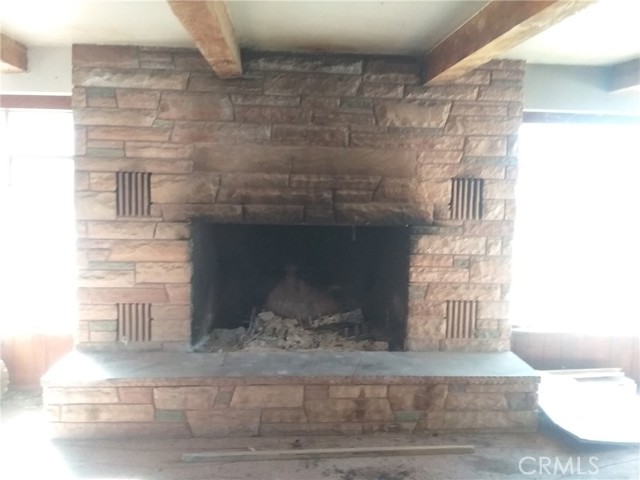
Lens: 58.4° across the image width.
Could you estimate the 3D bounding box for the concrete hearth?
[{"bbox_3d":[-0.140,0.968,3.657,2.953,0.366,0.527,1,5,-4],"label":"concrete hearth"}]

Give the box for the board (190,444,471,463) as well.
[{"bbox_3d":[0.066,1.186,3.188,1.625,0.036,0.042,0,5,-6],"label":"board"}]

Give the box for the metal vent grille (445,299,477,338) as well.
[{"bbox_3d":[0.979,0.550,3.964,0.228,0.261,0.030,1,5,-4],"label":"metal vent grille"}]

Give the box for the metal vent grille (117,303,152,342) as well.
[{"bbox_3d":[-1.234,0.551,3.826,0.223,0.255,0.030,1,5,-4],"label":"metal vent grille"}]

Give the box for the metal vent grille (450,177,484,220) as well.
[{"bbox_3d":[0.998,-0.275,3.891,0.223,0.281,0.030,1,5,-4],"label":"metal vent grille"}]

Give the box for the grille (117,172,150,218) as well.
[{"bbox_3d":[-1.214,-0.295,3.751,0.218,0.283,0.030,1,5,-4],"label":"grille"}]

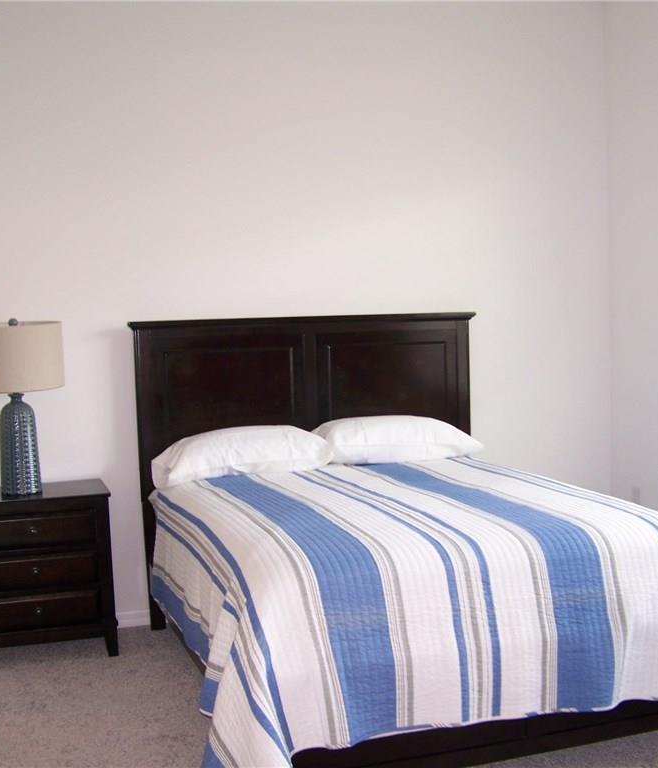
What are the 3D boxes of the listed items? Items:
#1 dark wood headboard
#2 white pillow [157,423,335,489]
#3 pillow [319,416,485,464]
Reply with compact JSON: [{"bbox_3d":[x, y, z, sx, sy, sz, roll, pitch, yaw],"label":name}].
[{"bbox_3d":[-0.073,0.380,4.847,1.659,1.372,0.080,-3,3,-17],"label":"dark wood headboard"},{"bbox_3d":[-0.384,0.296,4.484,0.750,0.210,0.430,-2,3,-13],"label":"white pillow"},{"bbox_3d":[0.310,0.238,4.705,0.750,0.200,0.430,-3,3,-17],"label":"pillow"}]

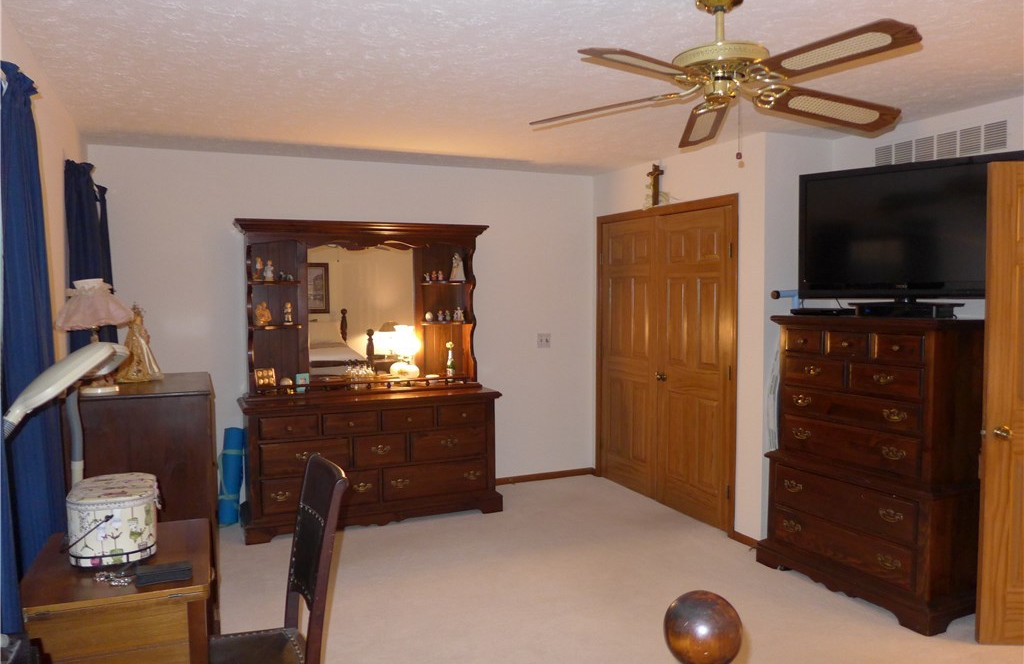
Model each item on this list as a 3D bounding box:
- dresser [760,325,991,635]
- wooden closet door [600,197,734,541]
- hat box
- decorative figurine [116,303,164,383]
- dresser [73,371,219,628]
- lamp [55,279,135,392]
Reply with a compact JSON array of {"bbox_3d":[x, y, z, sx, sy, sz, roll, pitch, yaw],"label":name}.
[{"bbox_3d":[1.824,0.617,3.654,0.490,1.400,0.980,-3,4,-28],"label":"dresser"},{"bbox_3d":[1.018,0.185,5.005,0.060,2.105,1.580,-3,4,-25],"label":"wooden closet door"},{"bbox_3d":[-1.240,0.584,2.230,0.240,0.195,0.330,-2,4,-22],"label":"hat box"},{"bbox_3d":[-1.832,0.061,3.481,0.190,0.380,0.200,0,4,12],"label":"decorative figurine"},{"bbox_3d":[-1.737,0.819,3.476,0.550,1.115,0.890,-2,4,-23],"label":"dresser"},{"bbox_3d":[-1.838,0.027,3.122,0.300,0.500,0.300,-3,4,-25],"label":"lamp"}]

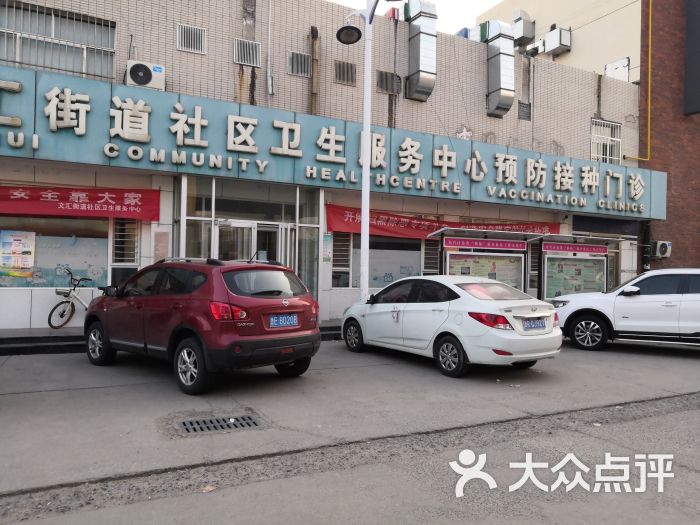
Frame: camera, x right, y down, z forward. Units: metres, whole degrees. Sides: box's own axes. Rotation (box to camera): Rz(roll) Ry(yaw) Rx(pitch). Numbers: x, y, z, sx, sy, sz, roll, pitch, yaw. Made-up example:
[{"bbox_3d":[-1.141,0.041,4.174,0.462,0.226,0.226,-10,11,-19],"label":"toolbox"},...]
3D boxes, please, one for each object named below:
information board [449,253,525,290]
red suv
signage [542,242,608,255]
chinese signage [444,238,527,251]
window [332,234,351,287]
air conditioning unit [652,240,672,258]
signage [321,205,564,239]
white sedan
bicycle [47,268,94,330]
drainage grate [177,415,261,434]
[{"bbox_3d":[3.371,0.356,13.485,2.517,1.149,0.080,1,-1,-28],"label":"information board"},{"bbox_3d":[-2.354,0.797,8.116,4.330,1.610,1.840,0,-1,43],"label":"red suv"},{"bbox_3d":[6.214,-0.376,15.009,2.594,0.225,0.060,1,-1,-28],"label":"signage"},{"bbox_3d":[3.383,-0.444,13.517,2.646,0.207,0.060,1,-1,-28],"label":"chinese signage"},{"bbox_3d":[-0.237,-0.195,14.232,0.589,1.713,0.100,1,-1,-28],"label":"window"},{"bbox_3d":[10.844,-0.458,19.111,0.810,0.530,0.300,1,-1,-28],"label":"air conditioning unit"},{"bbox_3d":[3.125,-1.011,15.905,8.437,0.750,0.060,1,-1,-28],"label":"signage"},{"bbox_3d":[1.481,0.961,9.445,1.750,1.460,4.370,2,-1,-32],"label":"white sedan"},{"bbox_3d":[-5.252,0.782,11.132,1.600,1.120,0.600,2,-1,-40],"label":"bicycle"},{"bbox_3d":[-1.259,1.601,5.311,0.750,0.040,0.360,1,-1,-23],"label":"drainage grate"}]

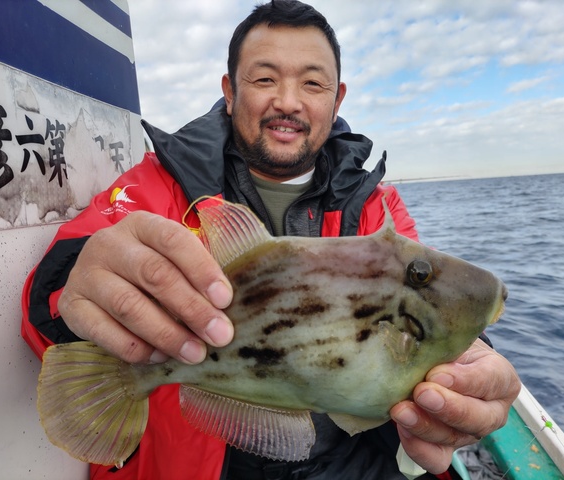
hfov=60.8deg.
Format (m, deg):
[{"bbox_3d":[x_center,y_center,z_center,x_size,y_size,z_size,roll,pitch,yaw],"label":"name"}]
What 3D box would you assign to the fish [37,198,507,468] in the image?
[{"bbox_3d":[-0.008,0.059,0.318,0.314,0.178,0.055,-12,2,0],"label":"fish"}]

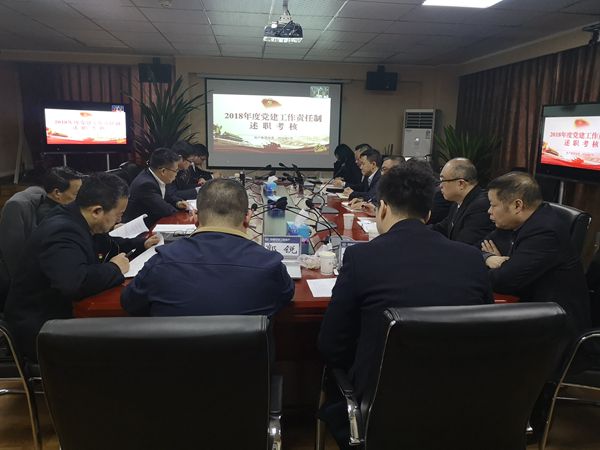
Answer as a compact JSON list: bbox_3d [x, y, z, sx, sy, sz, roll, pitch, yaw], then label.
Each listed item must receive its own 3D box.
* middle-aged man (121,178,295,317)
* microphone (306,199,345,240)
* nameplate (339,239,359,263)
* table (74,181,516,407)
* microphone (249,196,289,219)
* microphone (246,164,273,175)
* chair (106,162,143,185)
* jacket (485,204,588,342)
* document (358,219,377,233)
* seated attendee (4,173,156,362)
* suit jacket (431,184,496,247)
[{"bbox_3d":[-0.325,0.420,1.836,0.580,1.220,0.740,0,11,-6],"label":"middle-aged man"},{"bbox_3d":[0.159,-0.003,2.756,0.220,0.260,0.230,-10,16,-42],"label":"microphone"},{"bbox_3d":[0.308,0.146,2.441,0.205,0.115,0.060,0,12,-6],"label":"nameplate"},{"bbox_3d":[-0.211,0.236,4.085,1.870,0.750,4.400,0,12,-6],"label":"table"},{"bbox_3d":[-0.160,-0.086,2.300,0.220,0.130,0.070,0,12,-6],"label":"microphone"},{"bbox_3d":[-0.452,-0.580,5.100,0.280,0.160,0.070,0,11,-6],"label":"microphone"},{"bbox_3d":[-1.410,0.002,4.364,0.640,1.050,0.600,0,12,-6],"label":"chair"},{"bbox_3d":[0.967,0.186,2.079,0.450,0.620,0.520,1,11,-3],"label":"jacket"},{"bbox_3d":[0.552,0.009,3.240,0.260,0.015,0.300,0,11,-6],"label":"document"},{"bbox_3d":[-0.930,0.380,2.133,0.720,1.230,0.600,0,12,-6],"label":"seated attendee"},{"bbox_3d":[0.977,0.122,2.621,0.480,0.680,0.520,0,12,-6],"label":"suit jacket"}]

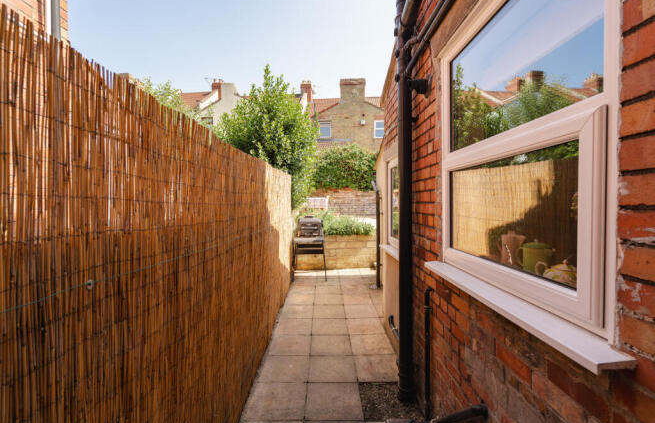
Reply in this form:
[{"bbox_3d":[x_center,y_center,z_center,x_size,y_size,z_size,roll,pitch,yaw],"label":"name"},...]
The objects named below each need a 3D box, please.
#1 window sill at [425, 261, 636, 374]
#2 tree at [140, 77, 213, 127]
[{"bbox_3d":[0.765,0.385,1.360,0.165,0.035,1.250,0,2,-1],"label":"window sill"},{"bbox_3d":[-4.500,-1.650,8.700,2.400,4.000,2.300,0,2,0],"label":"tree"}]

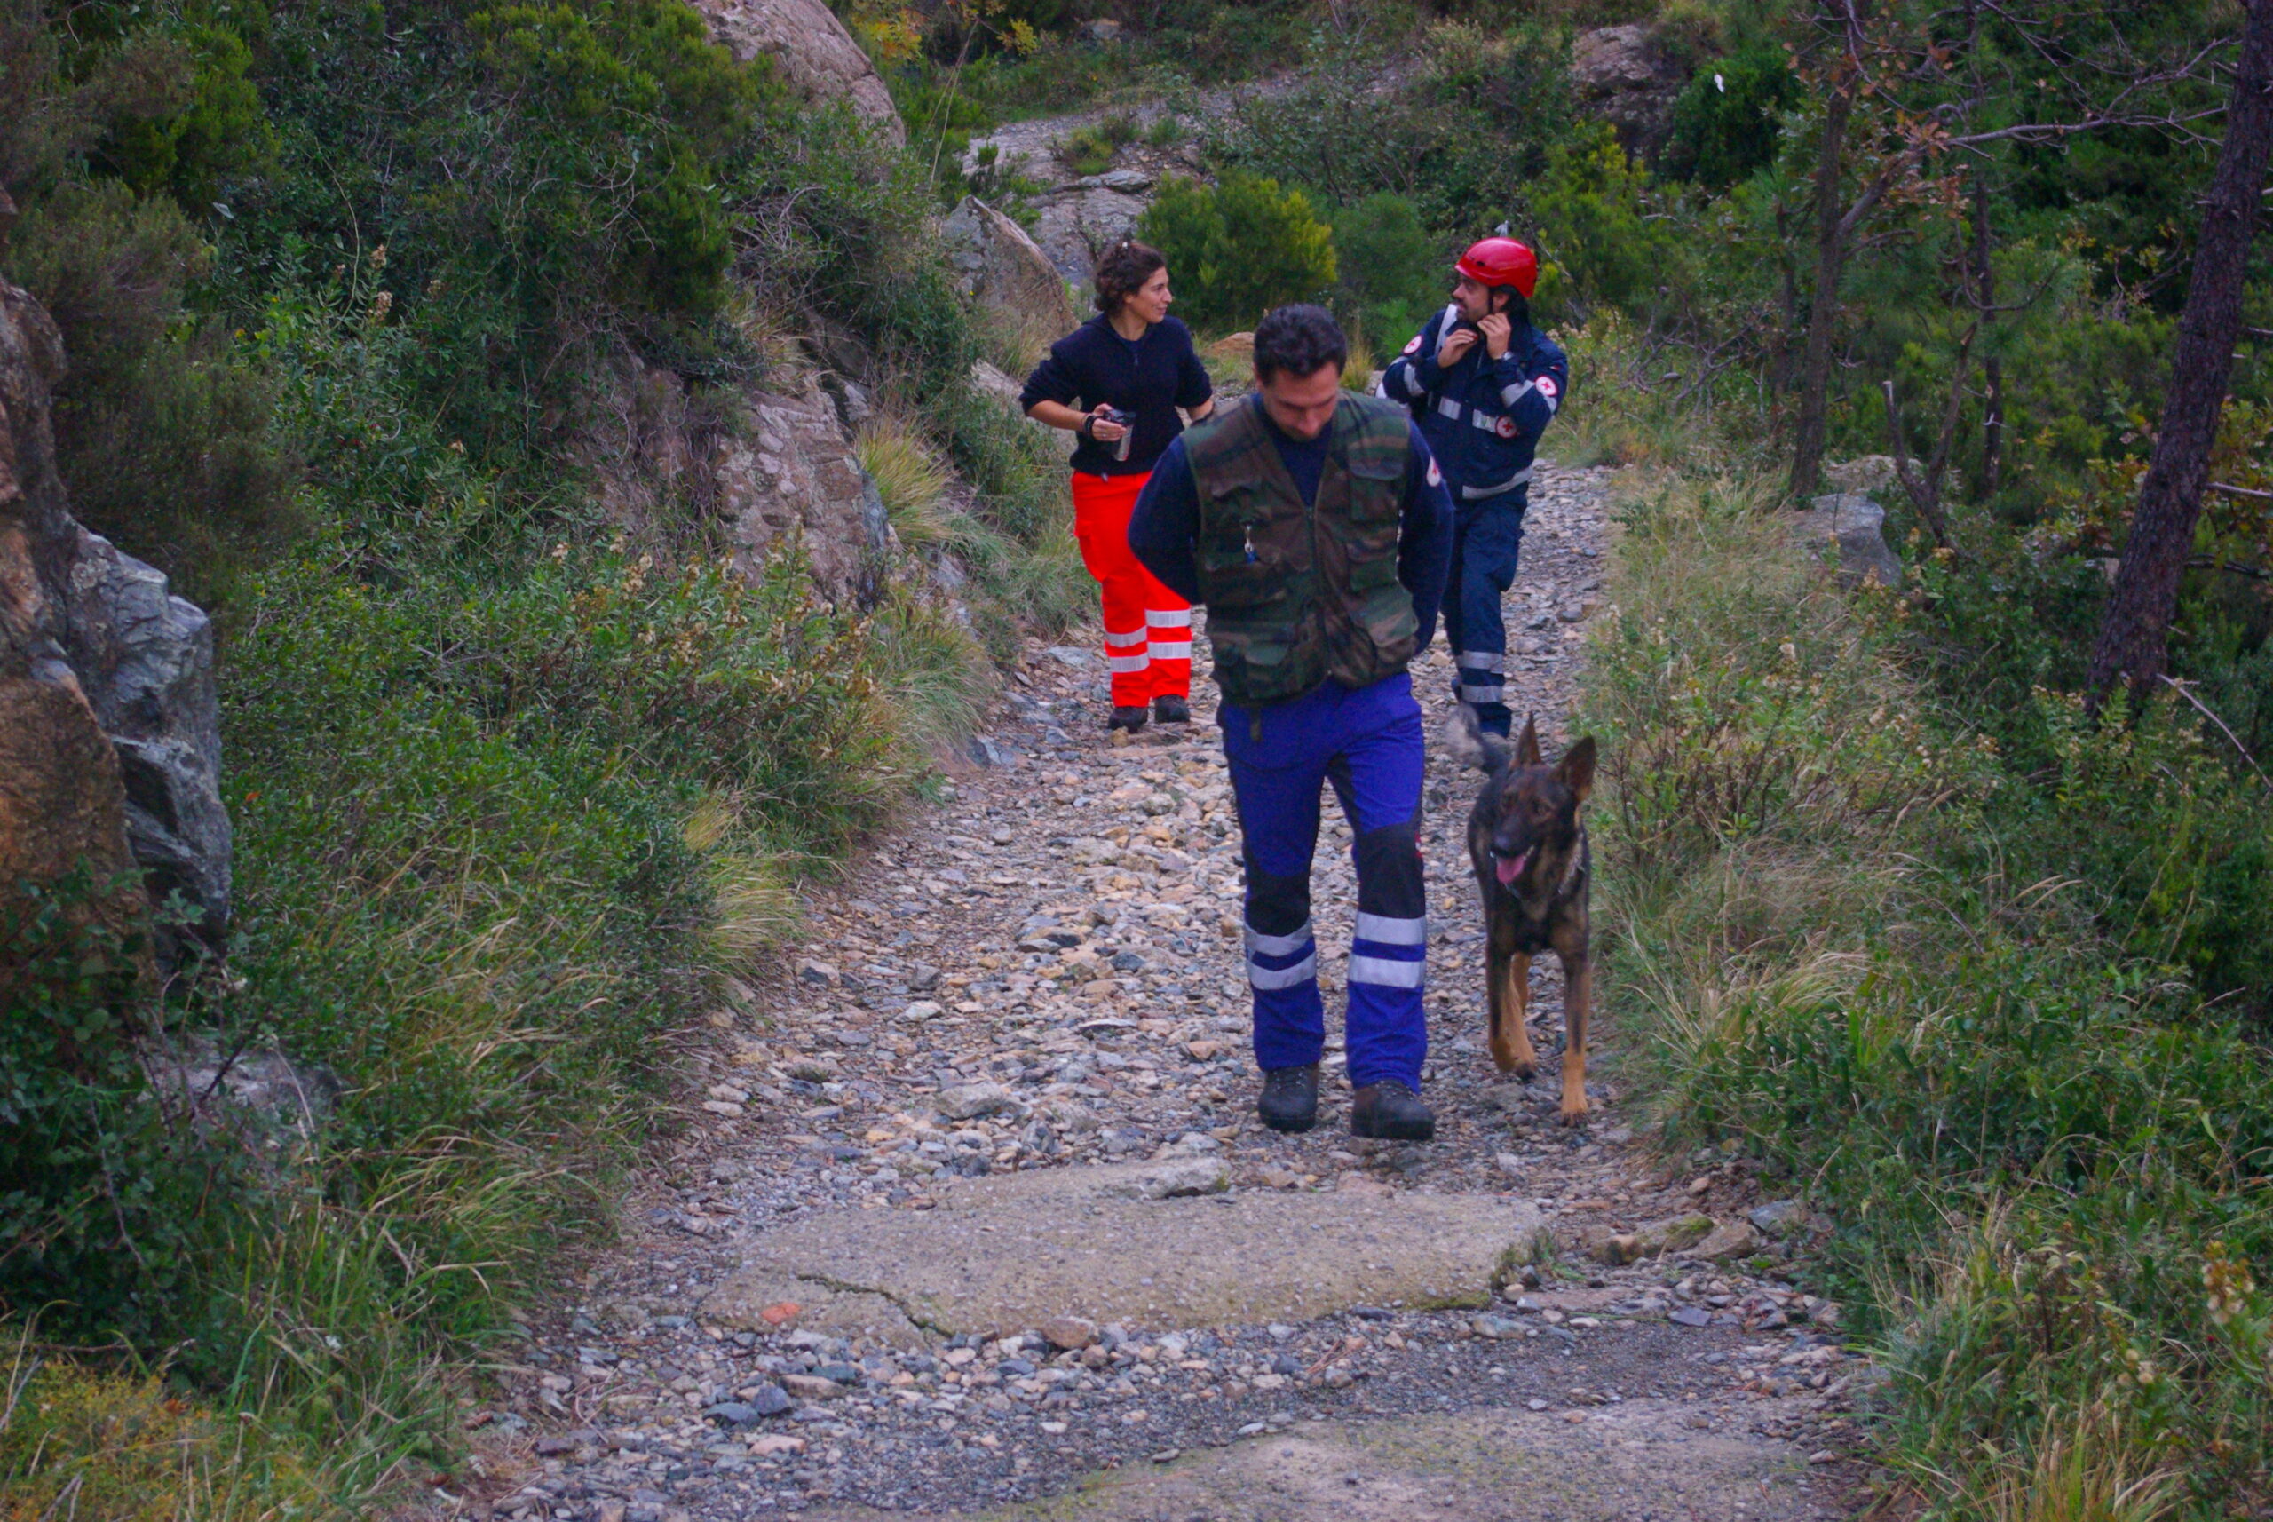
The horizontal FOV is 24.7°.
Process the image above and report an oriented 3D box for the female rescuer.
[{"bbox_3d":[-0.064,-0.940,17.700,0.650,1.680,0.450,0,0,-9],"label":"female rescuer"}]

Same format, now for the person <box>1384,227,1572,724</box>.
[{"bbox_3d":[1.162,-0.923,17.900,0.640,1.770,0.500,0,0,22],"label":"person"}]

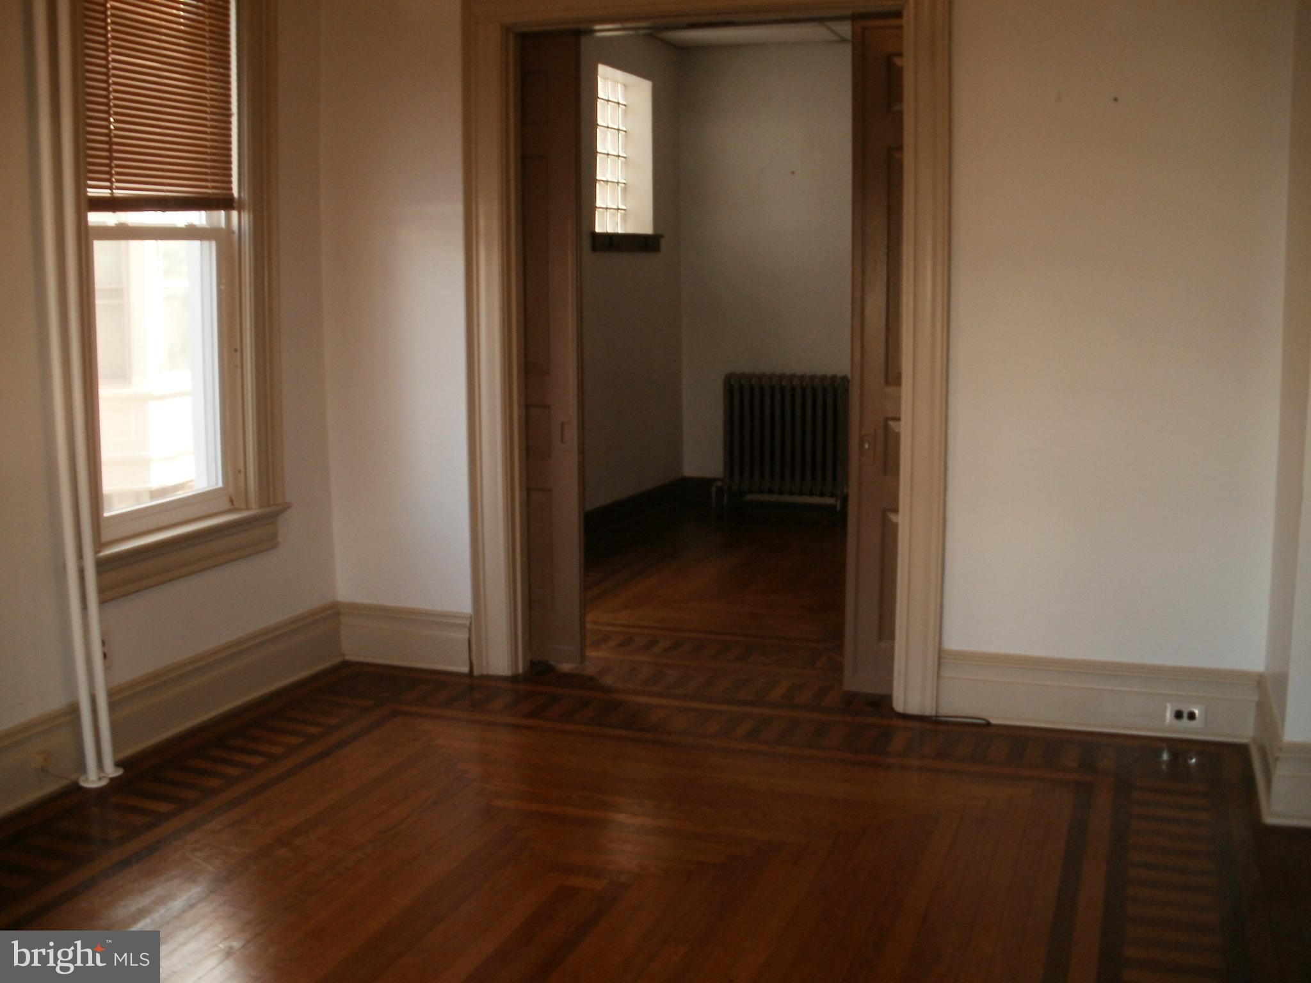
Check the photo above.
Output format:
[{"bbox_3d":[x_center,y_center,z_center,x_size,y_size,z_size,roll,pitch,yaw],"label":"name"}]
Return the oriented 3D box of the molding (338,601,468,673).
[{"bbox_3d":[-0.904,0.528,4.941,0.528,0.220,0.030,2,8,19],"label":"molding"}]

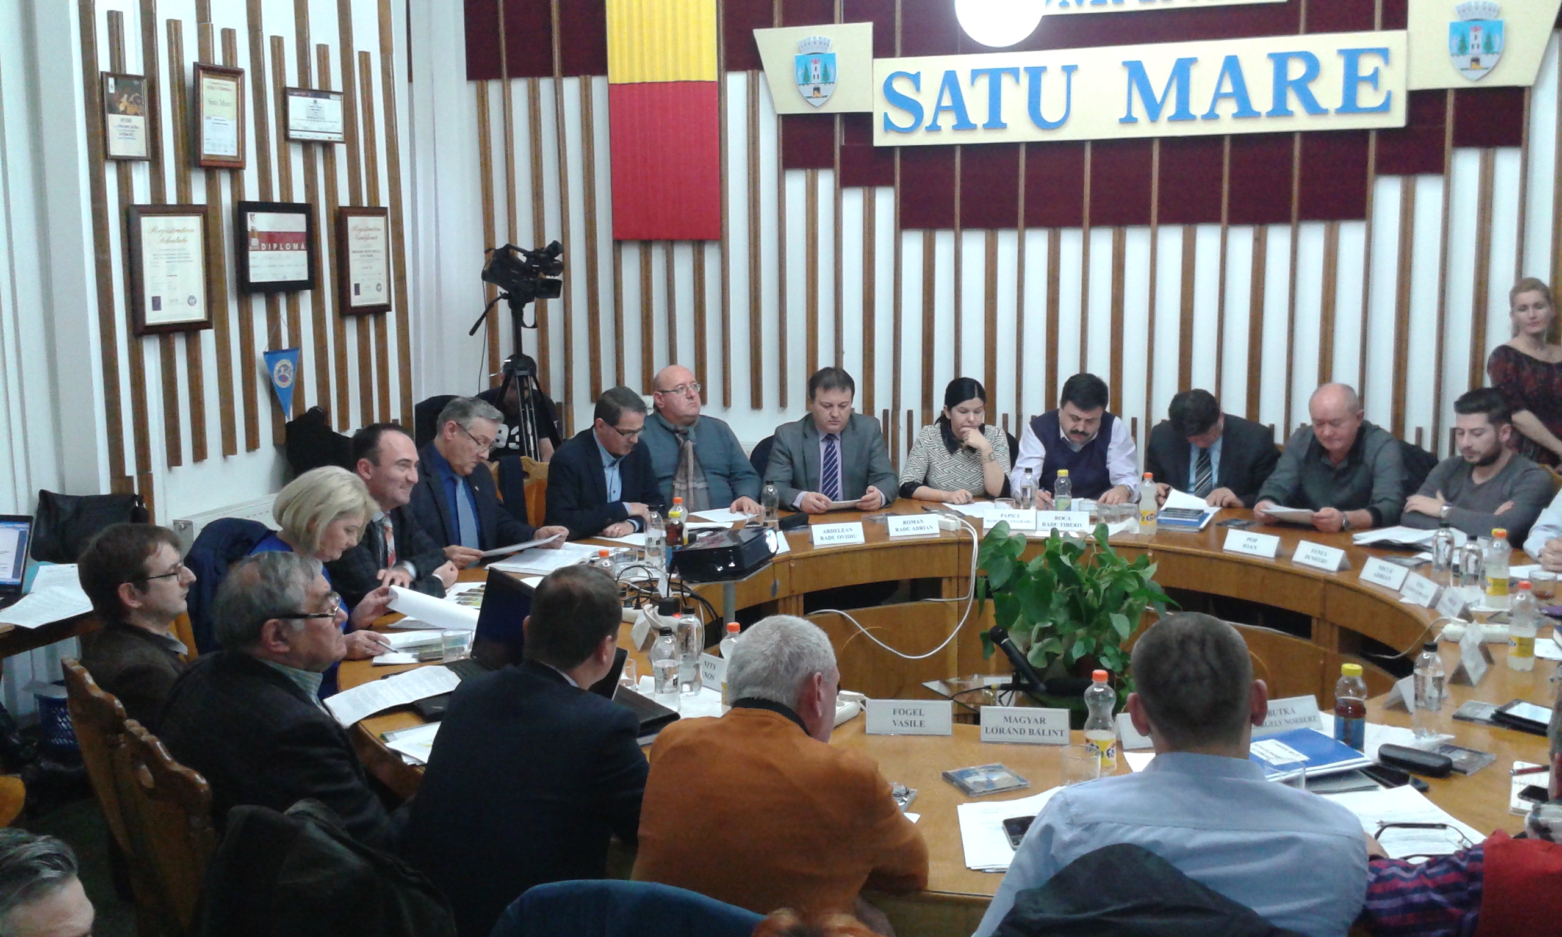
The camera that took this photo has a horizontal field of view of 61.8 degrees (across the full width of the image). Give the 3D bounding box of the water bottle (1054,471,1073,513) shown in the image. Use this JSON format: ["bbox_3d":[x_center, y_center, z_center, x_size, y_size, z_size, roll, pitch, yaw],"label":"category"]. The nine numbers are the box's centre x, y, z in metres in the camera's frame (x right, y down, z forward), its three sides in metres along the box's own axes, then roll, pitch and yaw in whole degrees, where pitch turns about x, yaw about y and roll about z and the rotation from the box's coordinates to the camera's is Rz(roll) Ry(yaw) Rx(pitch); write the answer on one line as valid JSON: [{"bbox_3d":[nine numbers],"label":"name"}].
[{"bbox_3d":[1.156,0.121,5.352,0.068,0.228,0.068,-1,10,0],"label":"water bottle"}]

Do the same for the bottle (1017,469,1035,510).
[{"bbox_3d":[1.019,0.115,5.409,0.068,0.225,0.068,-1,10,0],"label":"bottle"}]

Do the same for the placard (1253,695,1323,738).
[{"bbox_3d":[1.174,0.581,3.086,0.207,0.072,0.065,-3,10,-13],"label":"placard"}]

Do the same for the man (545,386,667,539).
[{"bbox_3d":[-0.691,0.361,5.582,0.550,1.320,0.750,-7,10,-38],"label":"man"}]

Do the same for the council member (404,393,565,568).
[{"bbox_3d":[-1.054,0.408,4.962,0.750,1.345,0.570,8,13,42],"label":"council member"}]

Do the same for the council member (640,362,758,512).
[{"bbox_3d":[-0.359,0.267,5.924,0.600,1.400,0.780,-4,9,-22],"label":"council member"}]

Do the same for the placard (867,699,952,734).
[{"bbox_3d":[0.305,0.587,3.104,0.207,0.074,0.065,0,10,4],"label":"placard"}]

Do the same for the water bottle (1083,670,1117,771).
[{"bbox_3d":[0.702,0.556,2.870,0.067,0.235,0.067,-1,10,0],"label":"water bottle"}]

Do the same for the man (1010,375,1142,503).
[{"bbox_3d":[1.397,0.241,6.167,0.600,1.340,0.750,2,9,15],"label":"man"}]

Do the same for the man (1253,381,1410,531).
[{"bbox_3d":[2.345,0.313,5.656,0.580,1.320,0.750,6,10,38],"label":"man"}]

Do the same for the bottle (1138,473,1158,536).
[{"bbox_3d":[1.515,0.148,5.400,0.070,0.240,0.070,-1,8,0],"label":"bottle"}]

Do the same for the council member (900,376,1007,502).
[{"bbox_3d":[0.852,0.255,6.253,0.540,1.300,0.720,-1,8,1],"label":"council member"}]

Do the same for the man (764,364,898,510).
[{"bbox_3d":[0.273,0.243,6.179,0.600,1.360,0.750,-2,8,-6],"label":"man"}]

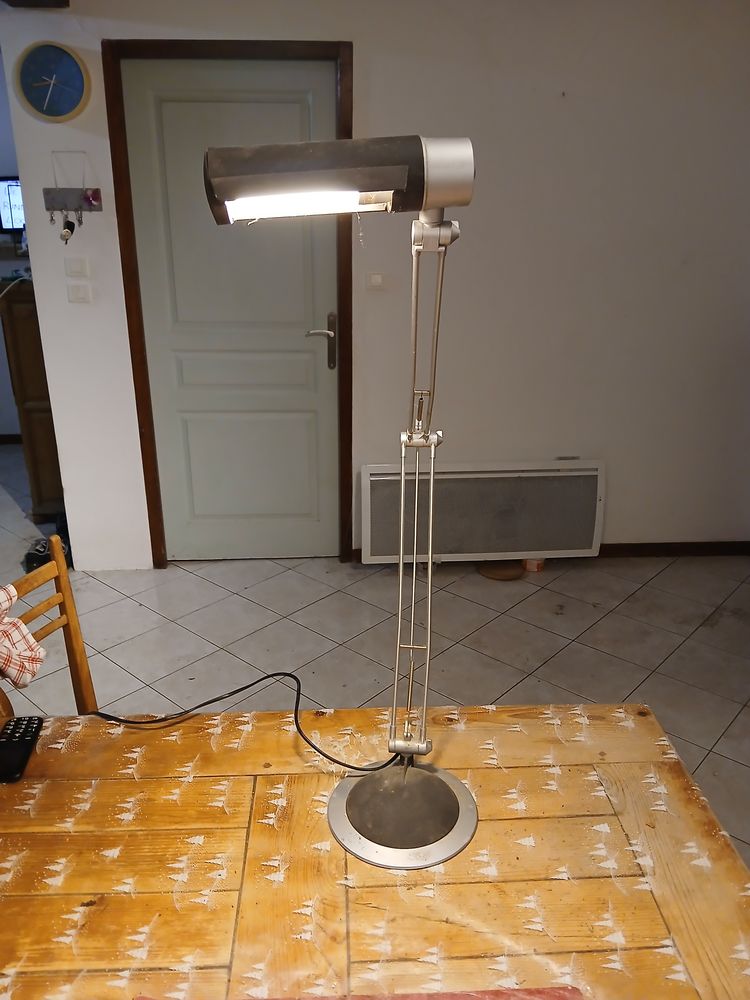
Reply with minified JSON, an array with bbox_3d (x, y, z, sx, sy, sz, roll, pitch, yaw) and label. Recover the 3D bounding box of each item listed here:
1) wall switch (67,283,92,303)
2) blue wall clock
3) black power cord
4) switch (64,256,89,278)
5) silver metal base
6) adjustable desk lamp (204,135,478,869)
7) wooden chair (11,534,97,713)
[{"bbox_3d":[-1.182,-0.825,3.004,0.081,0.081,0.013,-1,20,-5],"label":"wall switch"},{"bbox_3d":[-1.170,-1.523,2.738,0.257,0.257,0.040,-1,20,-5],"label":"blue wall clock"},{"bbox_3d":[-0.202,0.317,1.109,0.485,0.090,0.155,1,20,1],"label":"black power cord"},{"bbox_3d":[-1.179,-0.919,2.970,0.081,0.081,0.013,-1,20,-5],"label":"switch"},{"bbox_3d":[0.037,0.399,0.983,0.197,0.025,0.197,1,20,1],"label":"silver metal base"},{"bbox_3d":[-0.006,0.010,0.921,0.293,0.800,0.335,1,20,1],"label":"adjustable desk lamp"},{"bbox_3d":[-0.491,0.578,1.379,0.460,0.900,0.420,7,21,17],"label":"wooden chair"}]

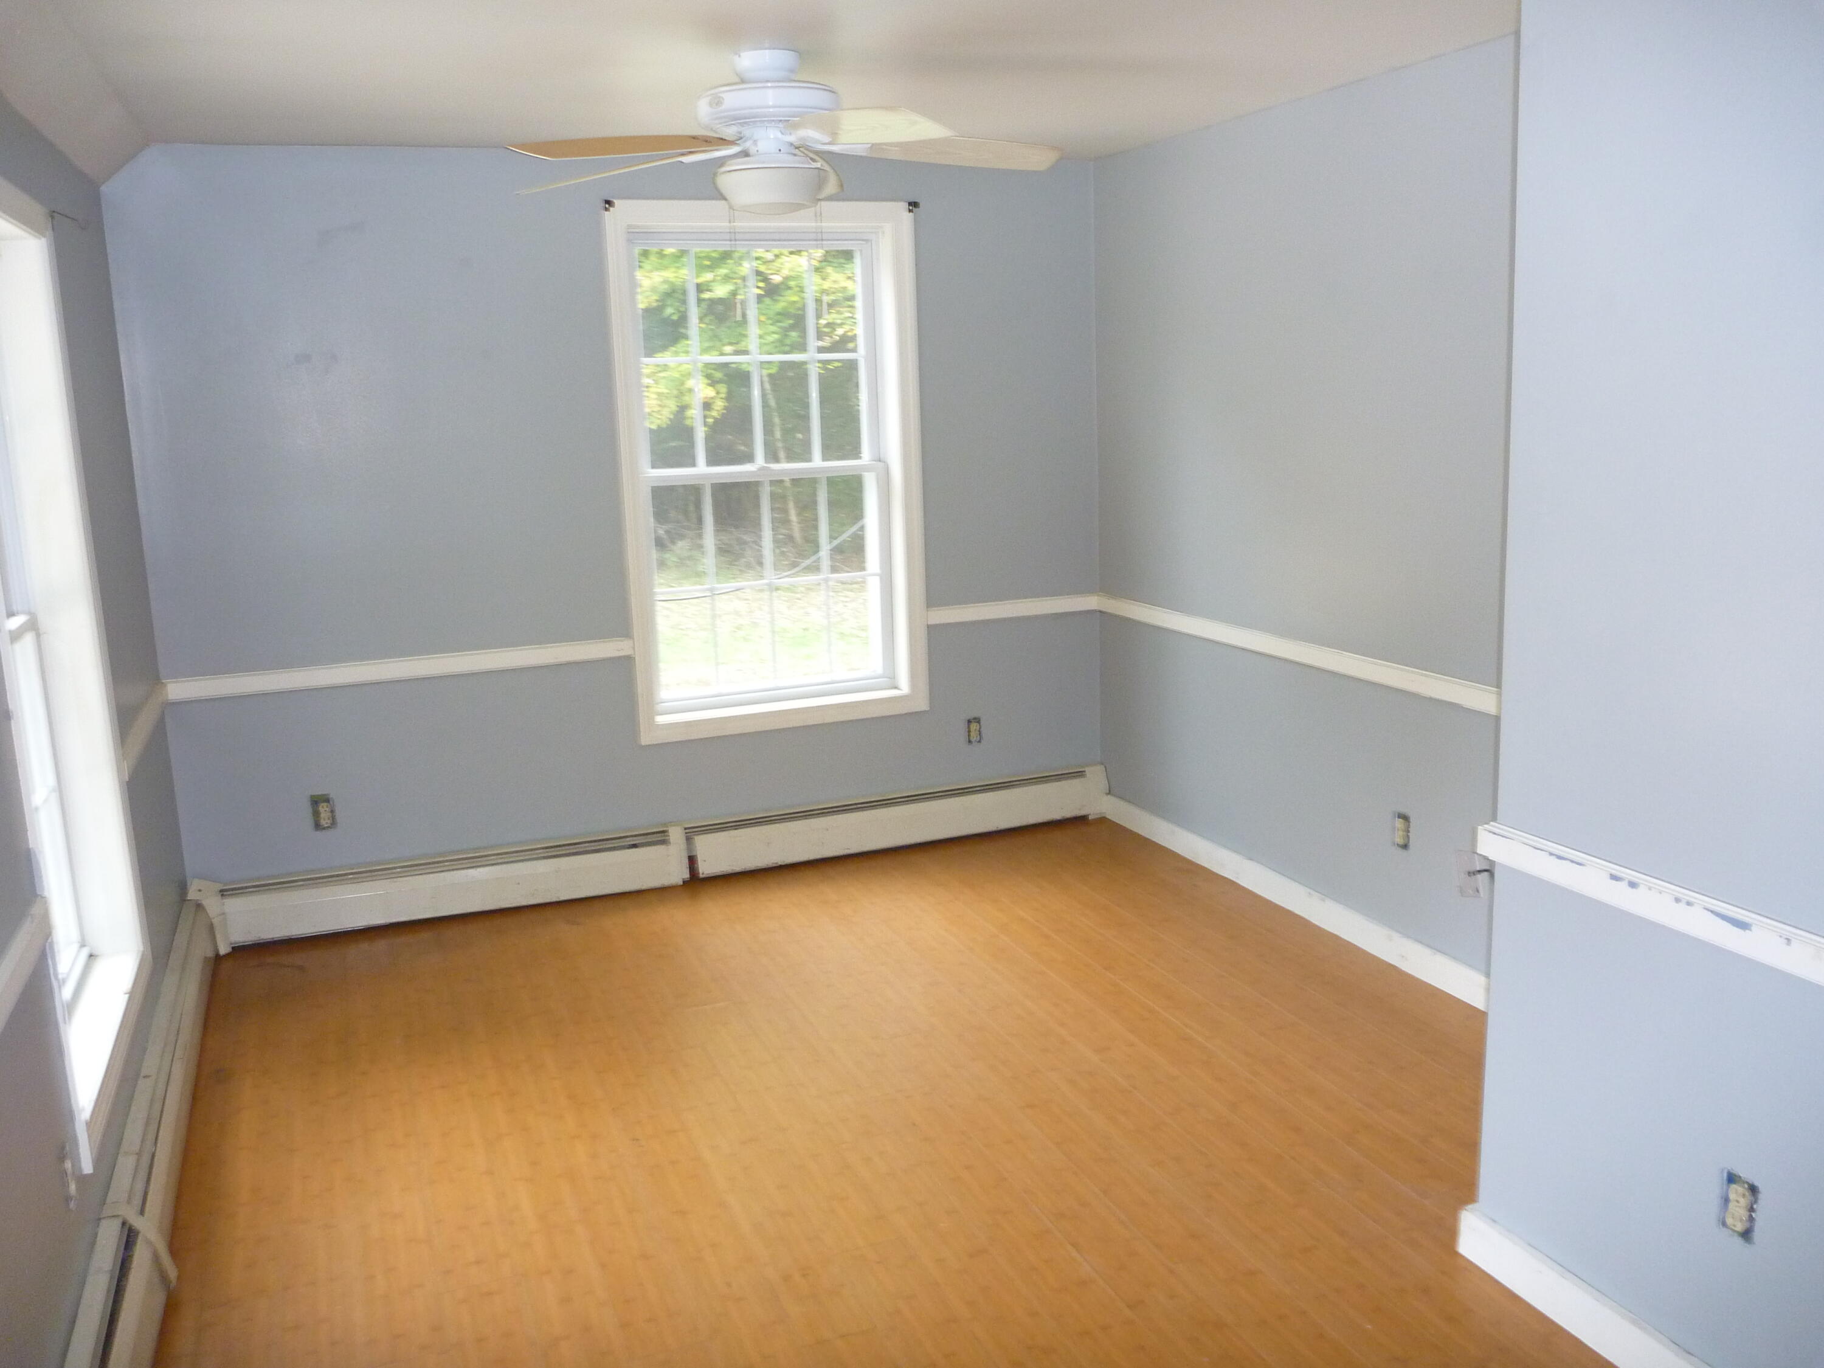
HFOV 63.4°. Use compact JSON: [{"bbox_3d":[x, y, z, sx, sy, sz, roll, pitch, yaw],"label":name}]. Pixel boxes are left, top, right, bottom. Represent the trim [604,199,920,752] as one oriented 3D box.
[{"bbox_3d":[-0.448,-0.695,4.854,1.008,1.706,0.100,-6,12,-20],"label":"trim"}]

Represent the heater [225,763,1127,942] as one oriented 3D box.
[{"bbox_3d":[-0.686,0.555,4.917,3.013,0.185,0.072,-6,12,-20],"label":"heater"}]

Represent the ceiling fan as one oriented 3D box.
[{"bbox_3d":[-0.312,-1.234,3.326,1.290,0.335,1.290,-6,12,-20],"label":"ceiling fan"}]

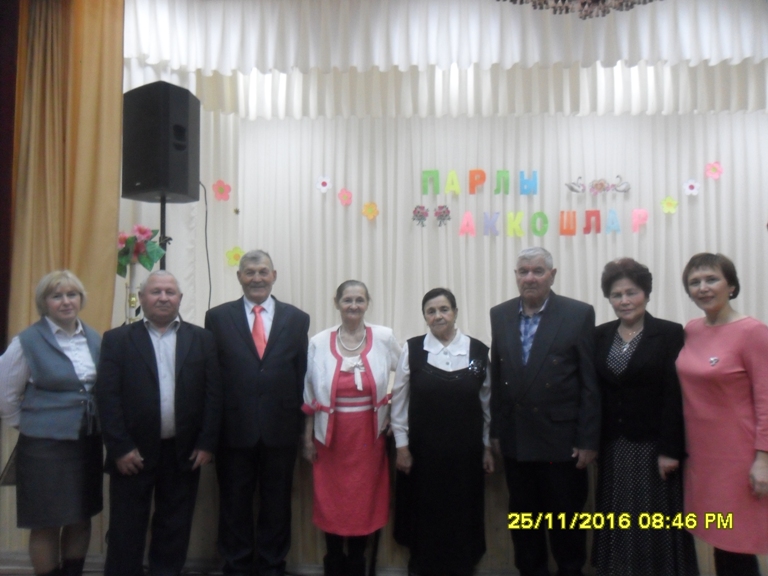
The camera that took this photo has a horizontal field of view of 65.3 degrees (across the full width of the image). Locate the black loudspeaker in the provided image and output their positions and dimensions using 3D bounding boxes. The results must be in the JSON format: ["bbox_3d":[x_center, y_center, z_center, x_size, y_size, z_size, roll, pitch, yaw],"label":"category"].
[{"bbox_3d":[-1.475,-0.950,4.060,0.430,0.700,0.385,-1,-2,28],"label":"black loudspeaker"}]

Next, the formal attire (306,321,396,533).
[{"bbox_3d":[-0.155,0.672,2.890,0.465,0.990,0.290,0,-2,-2],"label":"formal attire"}]

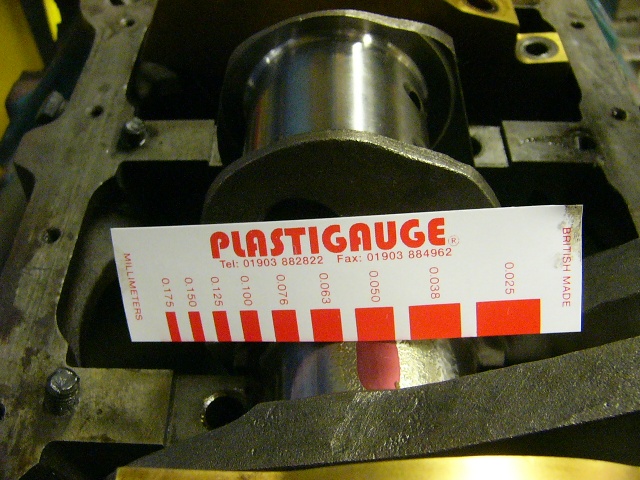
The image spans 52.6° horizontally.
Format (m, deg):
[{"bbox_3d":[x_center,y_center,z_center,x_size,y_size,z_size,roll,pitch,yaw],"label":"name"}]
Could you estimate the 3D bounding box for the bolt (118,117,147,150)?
[{"bbox_3d":[-0.076,-0.043,0.262,0.009,0.010,0.009,11,51,-13],"label":"bolt"}]

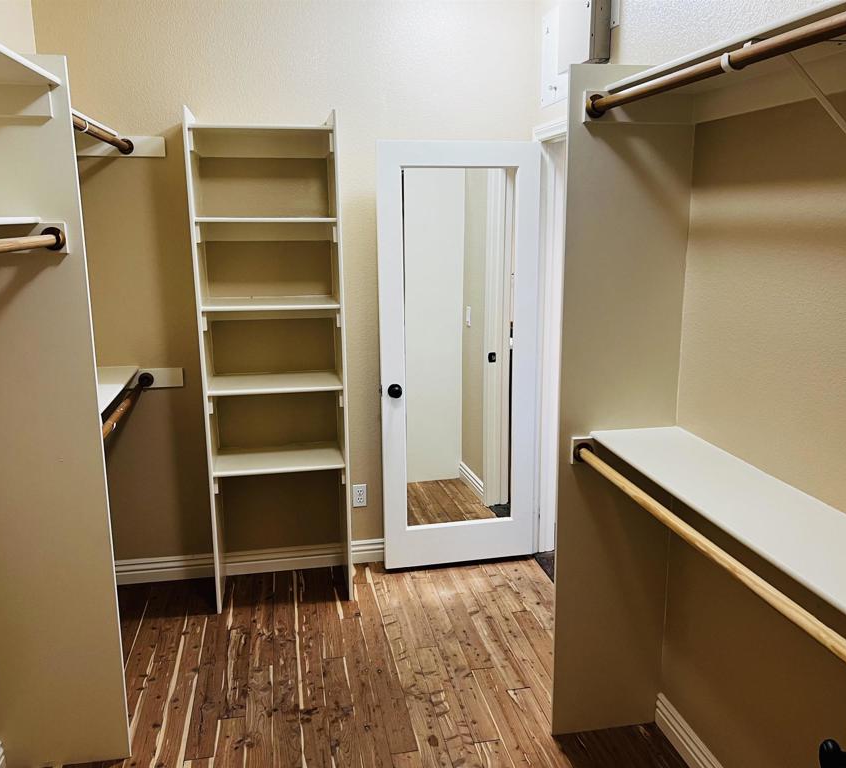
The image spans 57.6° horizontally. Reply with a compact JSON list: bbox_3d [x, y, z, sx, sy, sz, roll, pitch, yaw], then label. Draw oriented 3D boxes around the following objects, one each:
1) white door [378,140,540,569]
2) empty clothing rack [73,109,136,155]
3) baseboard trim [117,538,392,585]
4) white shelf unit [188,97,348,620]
[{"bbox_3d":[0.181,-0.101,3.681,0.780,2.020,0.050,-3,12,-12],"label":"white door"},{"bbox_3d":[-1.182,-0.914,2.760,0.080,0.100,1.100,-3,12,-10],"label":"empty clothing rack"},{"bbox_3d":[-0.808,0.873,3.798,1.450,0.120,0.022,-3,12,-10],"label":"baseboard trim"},{"bbox_3d":[-0.656,-0.082,3.427,0.610,2.137,0.388,-3,12,-10],"label":"white shelf unit"}]

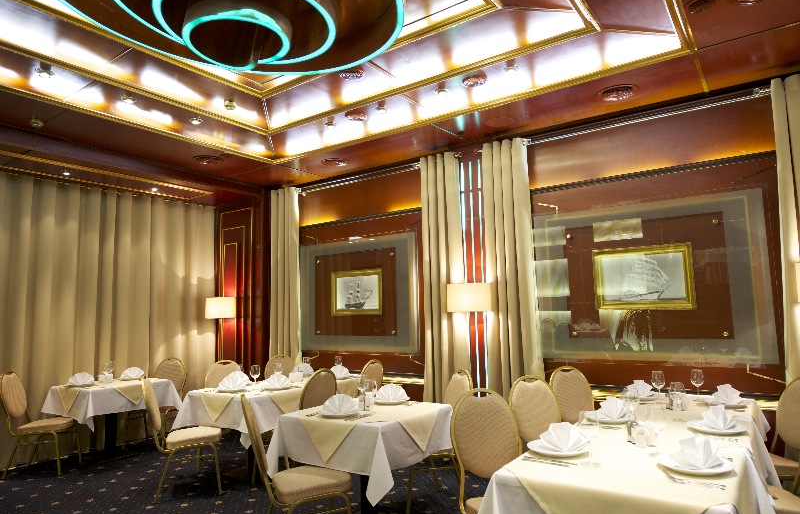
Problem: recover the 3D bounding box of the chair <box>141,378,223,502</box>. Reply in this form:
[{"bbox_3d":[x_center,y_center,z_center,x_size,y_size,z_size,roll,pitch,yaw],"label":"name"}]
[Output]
[{"bbox_3d":[-1.767,1.425,4.355,0.589,0.932,0.459,1,-7,-21],"label":"chair"}]

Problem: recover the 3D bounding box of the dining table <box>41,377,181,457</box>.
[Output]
[{"bbox_3d":[-2.983,1.680,5.546,0.880,0.755,0.900,-6,-8,36],"label":"dining table"}]

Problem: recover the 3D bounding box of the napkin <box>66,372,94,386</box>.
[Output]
[{"bbox_3d":[-3.140,1.198,5.253,0.240,0.117,0.089,2,-7,-26],"label":"napkin"}]

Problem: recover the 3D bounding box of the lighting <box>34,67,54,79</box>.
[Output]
[{"bbox_3d":[-2.513,-1.307,3.773,0.117,0.041,0.117,-6,-8,35],"label":"lighting"}]

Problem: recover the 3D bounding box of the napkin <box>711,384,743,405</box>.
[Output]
[{"bbox_3d":[2.111,0.878,3.459,0.175,0.127,0.099,-3,-6,15],"label":"napkin"}]

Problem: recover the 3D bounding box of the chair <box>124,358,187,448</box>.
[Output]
[{"bbox_3d":[-2.759,1.640,6.057,0.450,0.935,0.570,-2,-6,8],"label":"chair"}]

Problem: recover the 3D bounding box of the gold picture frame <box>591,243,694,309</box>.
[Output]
[{"bbox_3d":[1.947,0.172,4.286,0.739,0.508,0.050,-6,-8,36],"label":"gold picture frame"}]

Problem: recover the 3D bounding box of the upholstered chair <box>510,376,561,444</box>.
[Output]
[{"bbox_3d":[0.928,1.206,3.076,0.440,0.950,0.600,1,-6,-19],"label":"upholstered chair"}]

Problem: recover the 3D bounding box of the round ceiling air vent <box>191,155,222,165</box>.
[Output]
[{"bbox_3d":[-1.986,-1.000,5.518,0.301,0.038,0.301,-1,-6,0],"label":"round ceiling air vent"}]

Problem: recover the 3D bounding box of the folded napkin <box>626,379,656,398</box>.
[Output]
[{"bbox_3d":[1.703,0.921,3.775,0.192,0.127,0.099,-3,-7,19],"label":"folded napkin"}]

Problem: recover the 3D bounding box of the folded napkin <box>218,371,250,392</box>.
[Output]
[{"bbox_3d":[-1.459,1.078,4.695,0.280,0.155,0.110,-2,-6,9],"label":"folded napkin"}]

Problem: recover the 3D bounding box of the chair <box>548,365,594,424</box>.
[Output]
[{"bbox_3d":[1.457,1.323,4.012,0.450,0.935,0.570,0,-6,-16],"label":"chair"}]

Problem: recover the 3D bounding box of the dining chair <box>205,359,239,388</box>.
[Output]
[{"bbox_3d":[-1.721,1.560,5.441,0.440,0.950,0.600,2,-7,-30],"label":"dining chair"}]

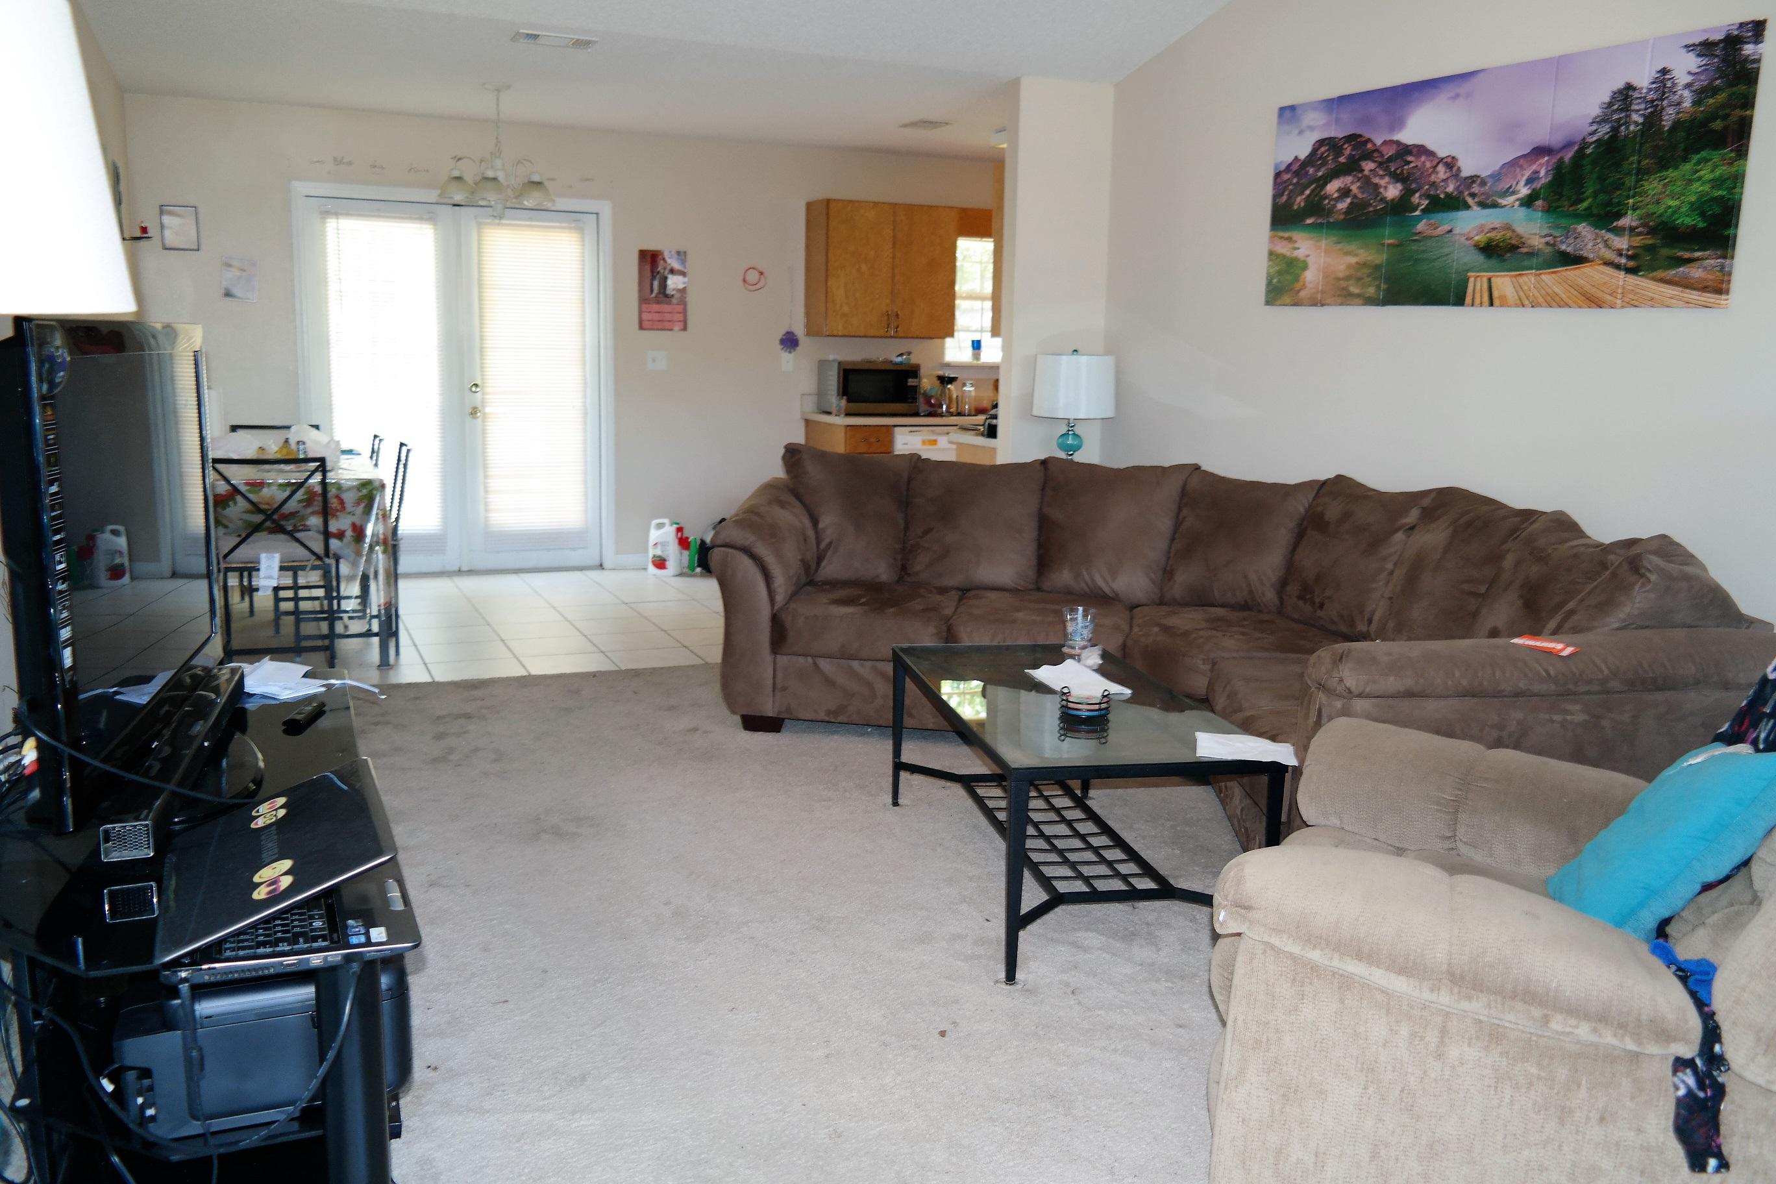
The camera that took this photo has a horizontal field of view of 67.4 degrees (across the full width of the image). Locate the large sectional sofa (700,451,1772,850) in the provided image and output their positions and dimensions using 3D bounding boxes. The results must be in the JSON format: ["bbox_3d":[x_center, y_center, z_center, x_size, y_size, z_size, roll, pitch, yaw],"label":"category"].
[{"bbox_3d":[0.654,0.086,3.995,2.570,0.920,2.180,3,10,9],"label":"large sectional sofa"}]

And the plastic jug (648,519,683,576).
[{"bbox_3d":[-1.283,-0.261,7.684,0.165,0.320,0.110,5,10,24],"label":"plastic jug"}]

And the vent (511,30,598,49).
[{"bbox_3d":[-1.323,-2.185,5.293,0.310,0.020,0.170,-3,10,-24],"label":"vent"}]

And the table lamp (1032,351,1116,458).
[{"bbox_3d":[0.786,-0.678,5.640,0.400,0.670,0.400,-3,10,-24],"label":"table lamp"}]

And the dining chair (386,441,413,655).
[{"bbox_3d":[-2.198,-0.185,5.521,0.470,0.850,0.410,-2,10,-17],"label":"dining chair"}]

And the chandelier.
[{"bbox_3d":[-1.815,-2.046,6.171,0.560,0.590,0.560,-3,10,-24],"label":"chandelier"}]

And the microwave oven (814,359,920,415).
[{"bbox_3d":[-0.116,-1.214,7.995,0.520,0.315,0.380,-3,10,-24],"label":"microwave oven"}]

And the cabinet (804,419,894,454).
[{"bbox_3d":[-0.250,-0.584,8.063,0.310,0.870,0.620,-3,10,-24],"label":"cabinet"}]

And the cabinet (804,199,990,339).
[{"bbox_3d":[0.042,-1.938,8.127,1.040,0.785,0.315,-3,10,-24],"label":"cabinet"}]

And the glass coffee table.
[{"bbox_3d":[0.408,0.462,3.175,0.573,0.441,1.105,-1,10,-11],"label":"glass coffee table"}]

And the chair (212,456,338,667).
[{"bbox_3d":[-2.378,-0.135,5.230,0.410,0.840,0.460,-2,10,-18],"label":"chair"}]

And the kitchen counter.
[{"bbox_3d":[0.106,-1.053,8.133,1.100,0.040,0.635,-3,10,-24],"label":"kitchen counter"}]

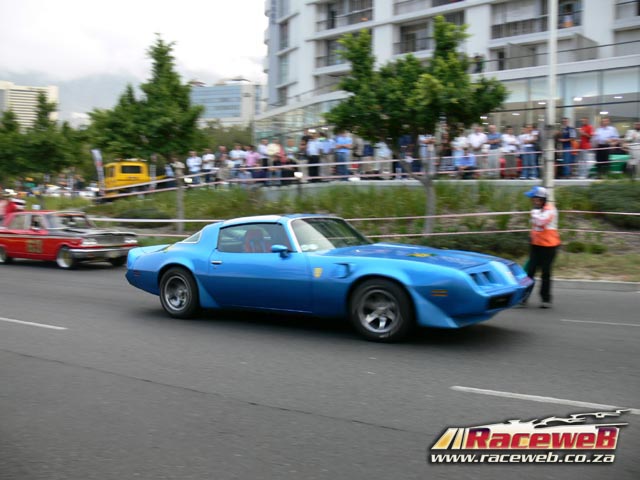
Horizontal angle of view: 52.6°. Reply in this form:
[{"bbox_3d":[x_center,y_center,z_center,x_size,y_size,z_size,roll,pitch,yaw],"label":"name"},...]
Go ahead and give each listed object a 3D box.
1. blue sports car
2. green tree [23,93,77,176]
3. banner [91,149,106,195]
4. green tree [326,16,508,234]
[{"bbox_3d":[-0.090,0.325,7.730,5.030,1.260,1.870,1,3,35],"label":"blue sports car"},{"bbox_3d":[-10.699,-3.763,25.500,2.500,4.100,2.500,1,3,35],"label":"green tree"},{"bbox_3d":[-9.413,-2.869,27.500,0.650,2.050,0.150,-1,3,-18],"label":"banner"},{"bbox_3d":[2.170,-2.526,14.400,4.000,4.900,3.800,0,2,0],"label":"green tree"}]

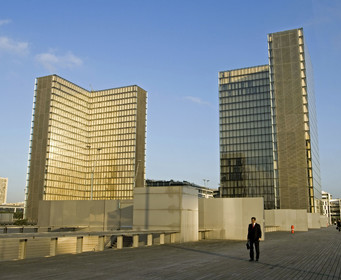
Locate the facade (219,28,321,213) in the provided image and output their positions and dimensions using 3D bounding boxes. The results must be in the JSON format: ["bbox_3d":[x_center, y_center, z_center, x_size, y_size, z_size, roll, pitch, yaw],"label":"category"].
[{"bbox_3d":[42.394,-1.017,179.828,46.659,79.100,46.659,-5,-13,24],"label":"facade"}]

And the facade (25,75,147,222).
[{"bbox_3d":[-45.337,6.490,219.599,46.659,79.100,46.659,-5,-13,24],"label":"facade"}]

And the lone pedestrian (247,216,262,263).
[{"bbox_3d":[3.464,4.082,15.956,0.540,1.760,0.400,-5,-13,24],"label":"lone pedestrian"}]

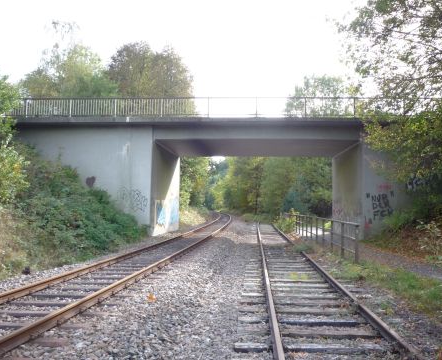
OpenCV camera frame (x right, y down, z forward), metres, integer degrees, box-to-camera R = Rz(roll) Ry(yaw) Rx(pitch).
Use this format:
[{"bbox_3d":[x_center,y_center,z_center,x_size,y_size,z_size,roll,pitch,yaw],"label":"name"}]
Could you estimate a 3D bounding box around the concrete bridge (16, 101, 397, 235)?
[{"bbox_3d":[0.226,-0.358,28.672,23.300,7.500,10.000,0,-3,4],"label":"concrete bridge"}]

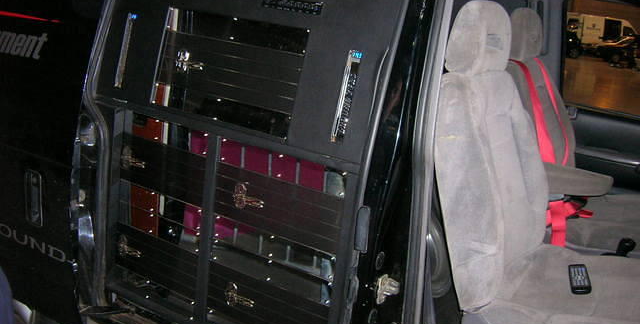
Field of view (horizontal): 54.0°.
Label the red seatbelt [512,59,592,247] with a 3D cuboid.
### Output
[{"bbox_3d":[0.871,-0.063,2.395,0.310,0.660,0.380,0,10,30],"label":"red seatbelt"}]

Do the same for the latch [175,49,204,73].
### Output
[{"bbox_3d":[-0.376,-0.287,1.826,0.093,0.067,0.025,16,7,26],"label":"latch"}]

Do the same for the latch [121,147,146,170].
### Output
[{"bbox_3d":[-0.585,-0.006,1.972,0.093,0.067,0.025,16,18,26],"label":"latch"}]

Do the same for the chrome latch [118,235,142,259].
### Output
[{"bbox_3d":[-0.618,0.279,2.050,0.093,0.067,0.025,16,18,26],"label":"chrome latch"}]

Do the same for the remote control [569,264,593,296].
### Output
[{"bbox_3d":[0.758,0.343,1.832,0.052,0.020,0.170,-4,14,18],"label":"remote control"}]

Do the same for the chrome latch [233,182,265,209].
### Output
[{"bbox_3d":[-0.202,0.100,1.775,0.093,0.067,0.025,16,18,26],"label":"chrome latch"}]

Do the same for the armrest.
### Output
[{"bbox_3d":[0.866,0.053,2.238,0.310,0.090,0.085,16,18,26],"label":"armrest"}]

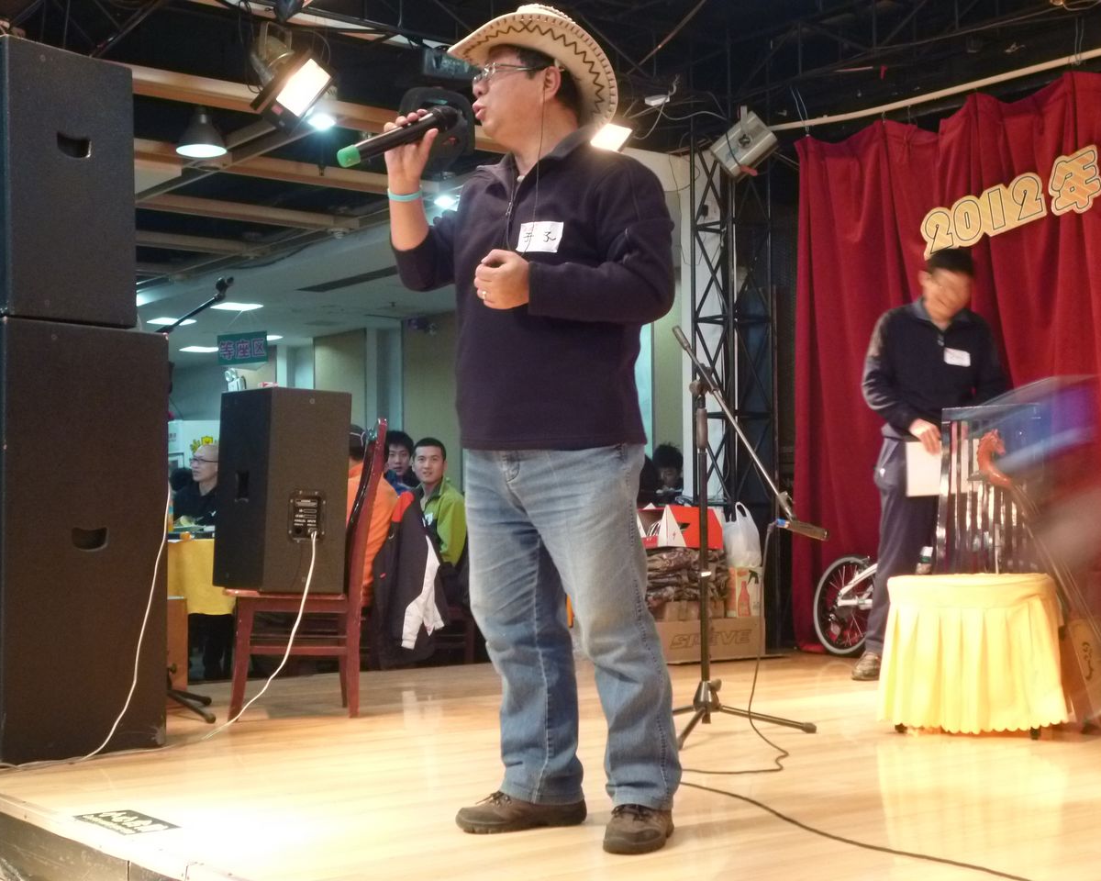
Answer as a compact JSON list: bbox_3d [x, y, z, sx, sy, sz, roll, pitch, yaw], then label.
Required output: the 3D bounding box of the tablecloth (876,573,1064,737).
[{"bbox_3d":[1.295,0.639,4.990,0.570,0.440,0.570,0,-3,0],"label":"tablecloth"}]

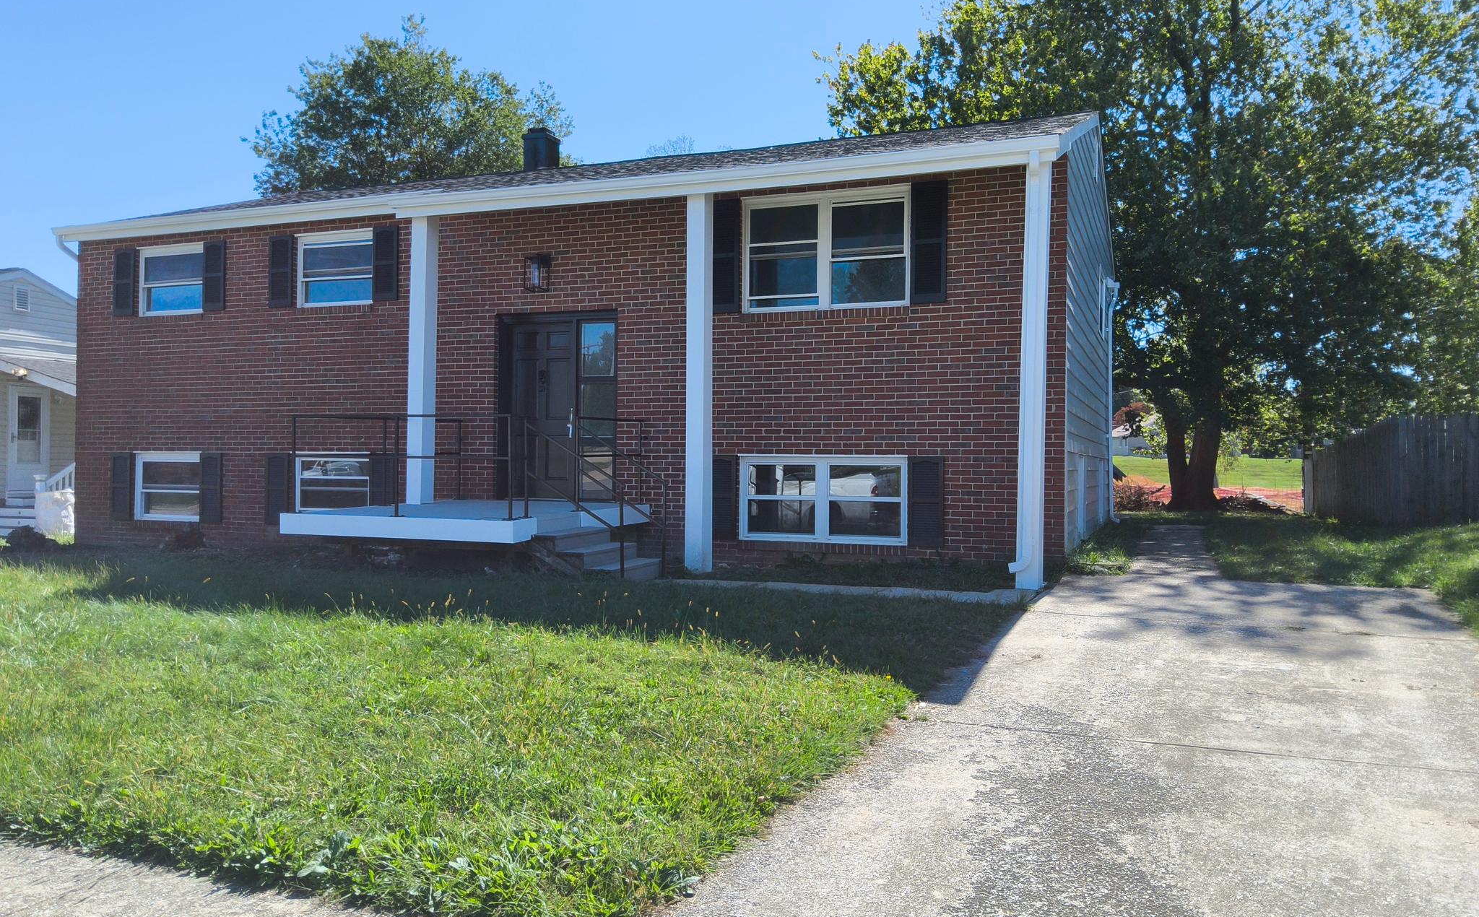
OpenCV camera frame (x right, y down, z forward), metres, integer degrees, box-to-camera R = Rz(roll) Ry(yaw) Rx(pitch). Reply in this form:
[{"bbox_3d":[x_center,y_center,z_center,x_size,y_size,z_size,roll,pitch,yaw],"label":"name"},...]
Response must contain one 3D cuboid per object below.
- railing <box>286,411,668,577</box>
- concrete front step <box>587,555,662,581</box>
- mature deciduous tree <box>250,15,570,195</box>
[{"bbox_3d":[-2.113,0.307,10.124,3.200,1.430,2.484,1,0,21],"label":"railing"},{"bbox_3d":[-0.983,0.994,9.184,0.280,0.150,0.867,1,0,21],"label":"concrete front step"},{"bbox_3d":[-10.403,-6.436,34.030,10.300,15.335,10.300,1,0,21],"label":"mature deciduous tree"}]

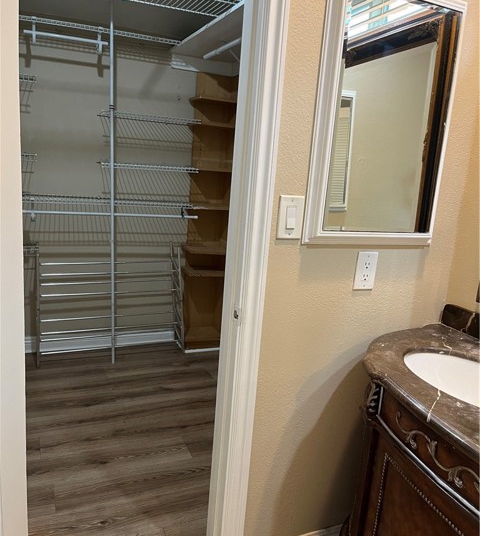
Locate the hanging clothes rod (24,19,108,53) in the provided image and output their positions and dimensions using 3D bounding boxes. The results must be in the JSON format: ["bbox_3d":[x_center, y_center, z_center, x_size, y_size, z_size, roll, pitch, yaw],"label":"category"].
[{"bbox_3d":[-0.959,-1.289,2.671,0.450,0.138,0.050,-1,14,-22],"label":"hanging clothes rod"}]

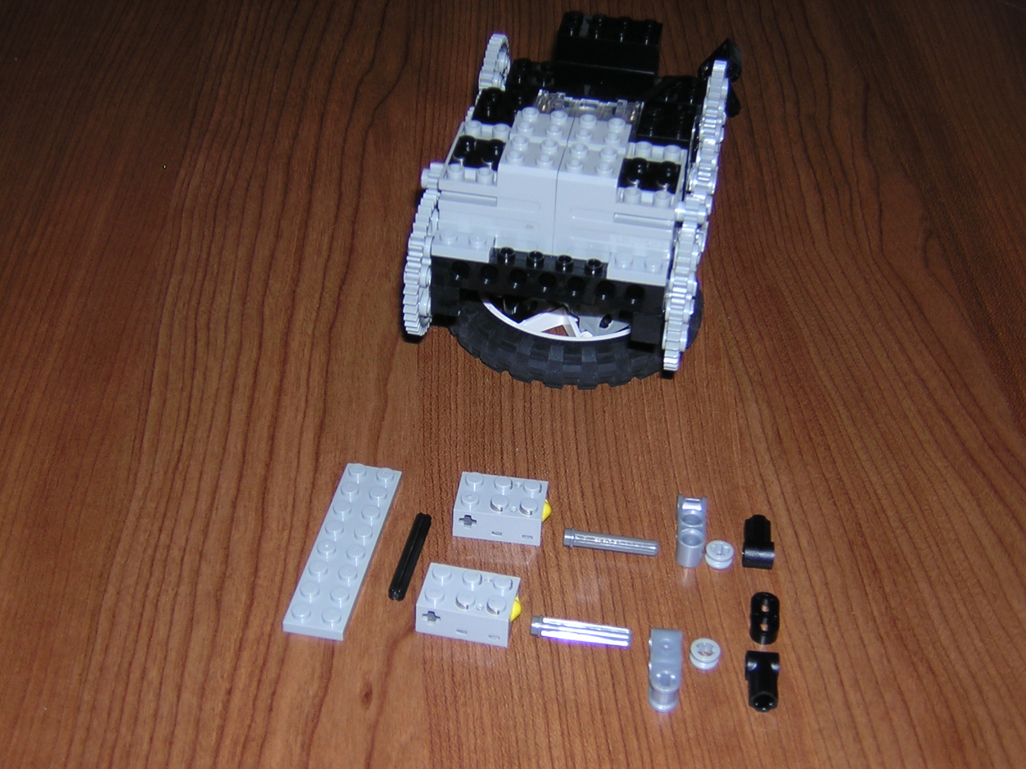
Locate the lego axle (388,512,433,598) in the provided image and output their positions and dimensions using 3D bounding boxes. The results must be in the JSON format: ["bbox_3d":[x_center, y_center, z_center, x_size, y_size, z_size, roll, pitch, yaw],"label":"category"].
[{"bbox_3d":[-0.027,0.046,0.461,0.005,0.005,0.032,8,38,7],"label":"lego axle"}]

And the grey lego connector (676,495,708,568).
[{"bbox_3d":[0.049,0.040,0.471,0.008,0.008,0.023,5,38,2],"label":"grey lego connector"}]

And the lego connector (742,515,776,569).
[{"bbox_3d":[0.066,0.043,0.466,0.008,0.007,0.016,5,38,3],"label":"lego connector"}]

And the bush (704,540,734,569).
[{"bbox_3d":[0.056,0.046,0.464,0.007,0.004,0.007,6,38,5],"label":"bush"}]

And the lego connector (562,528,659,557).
[{"bbox_3d":[0.027,0.043,0.467,0.026,0.005,0.005,6,38,5],"label":"lego connector"}]

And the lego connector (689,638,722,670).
[{"bbox_3d":[0.049,0.068,0.435,0.007,0.004,0.007,6,38,5],"label":"lego connector"}]

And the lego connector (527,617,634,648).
[{"bbox_3d":[0.017,0.063,0.438,0.026,0.005,0.005,6,38,4],"label":"lego connector"}]

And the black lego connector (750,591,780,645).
[{"bbox_3d":[0.065,0.061,0.446,0.007,0.004,0.015,7,38,5],"label":"black lego connector"}]

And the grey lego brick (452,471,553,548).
[{"bbox_3d":[-0.002,0.034,0.473,0.026,0.011,0.016,6,38,5],"label":"grey lego brick"}]

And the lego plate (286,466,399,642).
[{"bbox_3d":[-0.045,0.043,0.461,0.016,0.005,0.064,8,38,7],"label":"lego plate"}]

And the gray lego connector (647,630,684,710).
[{"bbox_3d":[0.038,0.071,0.430,0.008,0.008,0.024,4,38,2],"label":"gray lego connector"}]

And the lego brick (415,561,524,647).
[{"bbox_3d":[-0.010,0.056,0.443,0.026,0.011,0.016,9,38,8],"label":"lego brick"}]

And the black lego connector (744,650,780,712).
[{"bbox_3d":[0.062,0.073,0.427,0.008,0.007,0.016,5,38,3],"label":"black lego connector"}]

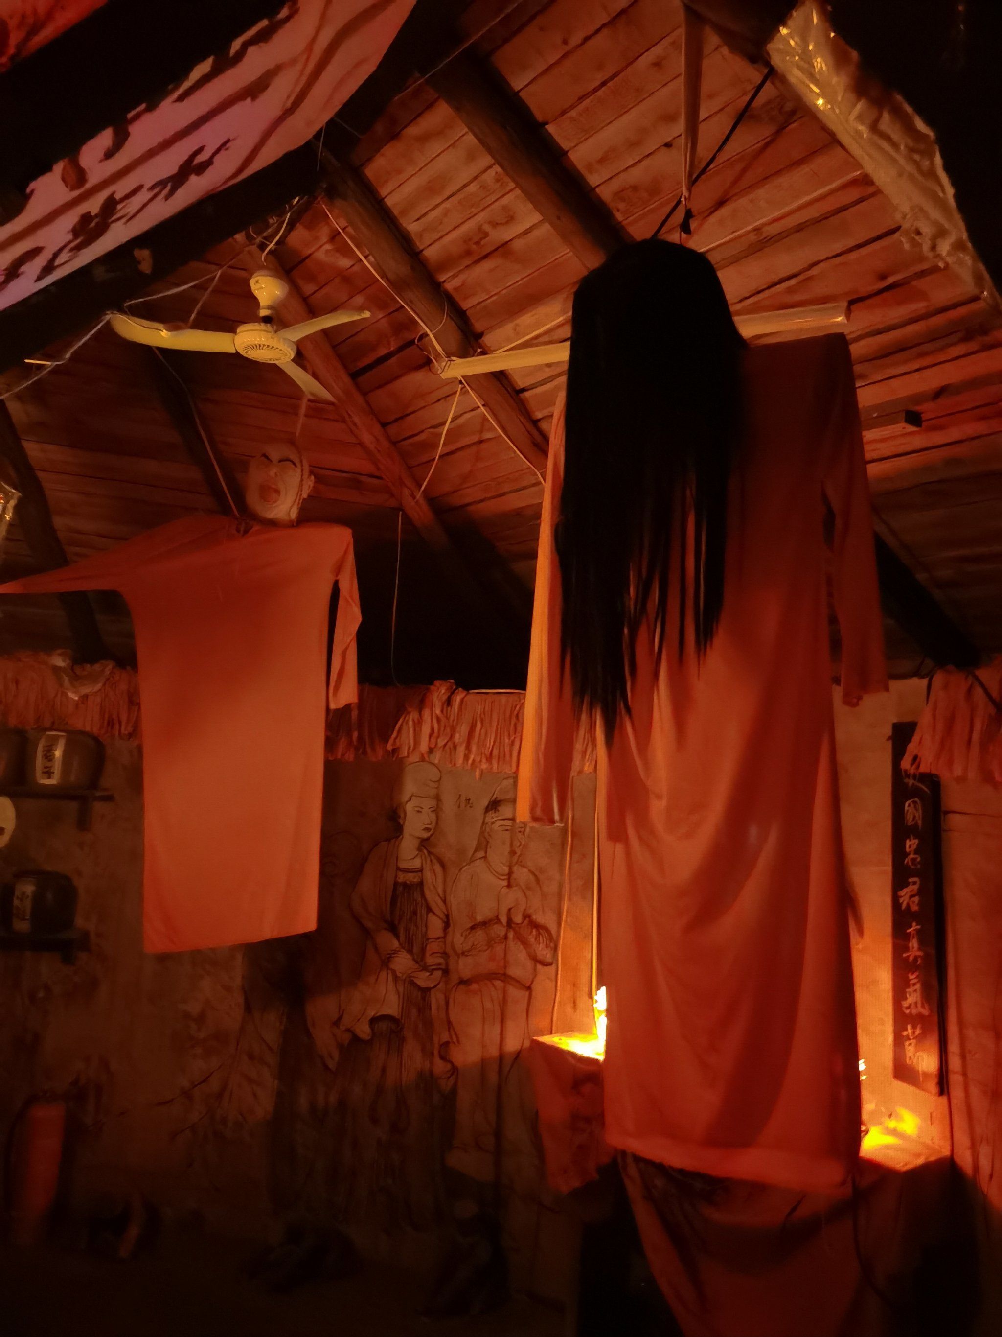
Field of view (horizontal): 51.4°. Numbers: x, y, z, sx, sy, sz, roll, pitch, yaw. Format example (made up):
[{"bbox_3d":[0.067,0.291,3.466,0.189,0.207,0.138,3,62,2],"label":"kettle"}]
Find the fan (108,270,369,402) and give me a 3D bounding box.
[{"bbox_3d":[-0.605,-0.850,2.510,0.600,0.220,0.670,4,-5,-16],"label":"fan"}]

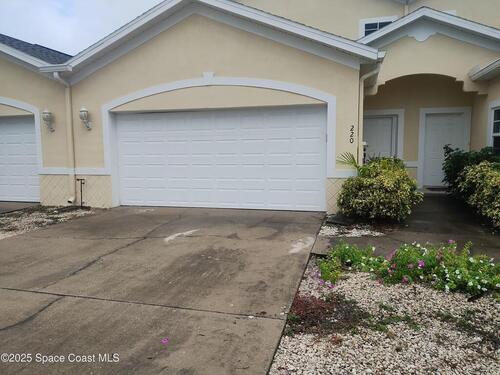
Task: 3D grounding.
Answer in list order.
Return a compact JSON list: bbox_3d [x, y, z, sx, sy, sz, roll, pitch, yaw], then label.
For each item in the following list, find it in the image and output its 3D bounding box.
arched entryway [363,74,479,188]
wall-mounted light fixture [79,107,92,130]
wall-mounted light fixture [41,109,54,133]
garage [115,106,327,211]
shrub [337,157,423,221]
[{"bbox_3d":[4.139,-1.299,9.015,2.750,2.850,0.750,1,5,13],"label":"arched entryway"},{"bbox_3d":[-3.731,-1.561,8.164,0.200,0.535,0.280,1,5,13],"label":"wall-mounted light fixture"},{"bbox_3d":[-4.679,-1.568,8.387,0.200,0.544,0.280,1,5,13],"label":"wall-mounted light fixture"},{"bbox_3d":[-0.752,-0.602,7.900,4.850,2.150,0.200,1,5,13],"label":"garage"},{"bbox_3d":[2.421,-0.024,6.851,1.430,1.120,1.250,1,5,13],"label":"shrub"}]

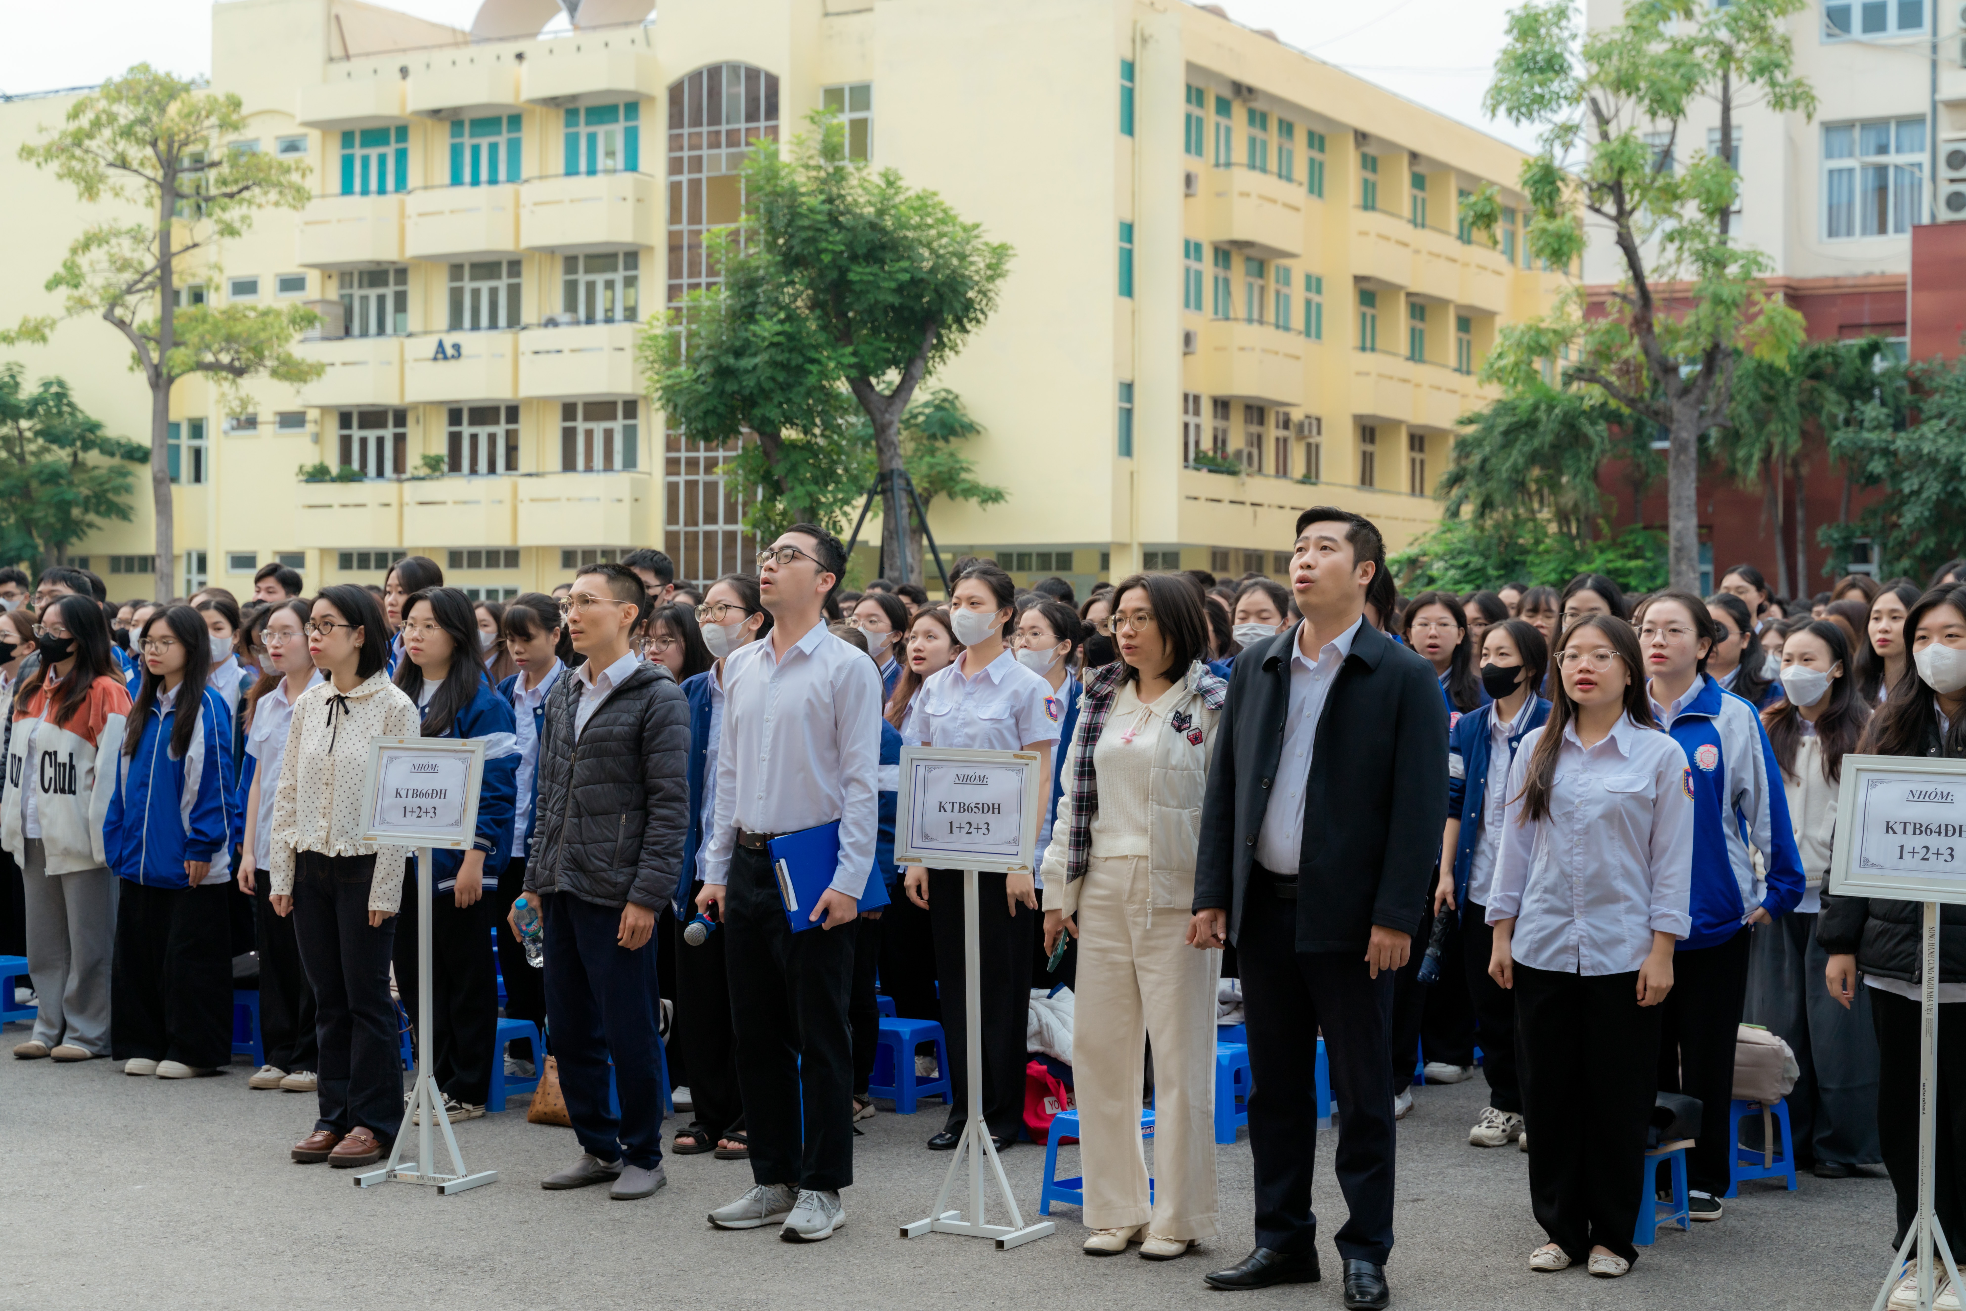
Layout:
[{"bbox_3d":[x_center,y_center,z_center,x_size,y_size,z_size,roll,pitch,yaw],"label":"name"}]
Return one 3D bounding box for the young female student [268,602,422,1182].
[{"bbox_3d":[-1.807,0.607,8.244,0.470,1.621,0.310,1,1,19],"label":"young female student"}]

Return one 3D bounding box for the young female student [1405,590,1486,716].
[{"bbox_3d":[1.503,0.607,9.409,0.450,1.632,0.300,1,1,24],"label":"young female student"}]

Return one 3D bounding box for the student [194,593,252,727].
[{"bbox_3d":[-2.796,0.582,10.638,0.450,1.590,0.310,1,1,26],"label":"student"}]

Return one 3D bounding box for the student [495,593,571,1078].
[{"bbox_3d":[-1.511,0.593,9.751,0.450,1.606,0.310,1,1,25],"label":"student"}]

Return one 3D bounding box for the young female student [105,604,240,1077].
[{"bbox_3d":[-2.699,0.609,9.654,0.490,1.561,0.330,1,1,26],"label":"young female student"}]

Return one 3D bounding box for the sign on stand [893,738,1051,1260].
[{"bbox_3d":[-0.025,0.835,7.151,0.390,1.207,0.250,1,1,29],"label":"sign on stand"}]

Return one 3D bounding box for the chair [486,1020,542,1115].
[{"bbox_3d":[-1.527,1.272,9.075,0.250,0.265,0.250,1,1,36],"label":"chair"}]

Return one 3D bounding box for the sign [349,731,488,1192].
[{"bbox_3d":[-1.509,0.826,7.853,0.375,1.198,0.270,1,1,28],"label":"sign"}]

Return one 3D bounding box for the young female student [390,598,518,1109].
[{"bbox_3d":[-1.651,0.596,8.963,0.490,1.624,0.330,1,1,28],"label":"young female student"}]

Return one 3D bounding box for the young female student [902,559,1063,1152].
[{"bbox_3d":[0.008,0.573,8.387,0.480,1.702,0.300,1,1,28],"label":"young female student"}]

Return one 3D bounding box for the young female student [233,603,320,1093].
[{"bbox_3d":[-2.285,0.604,9.503,0.450,1.585,0.310,1,1,25],"label":"young female student"}]

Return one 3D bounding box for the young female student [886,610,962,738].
[{"bbox_3d":[-0.190,0.623,9.509,0.450,1.573,0.300,1,1,30],"label":"young female student"}]

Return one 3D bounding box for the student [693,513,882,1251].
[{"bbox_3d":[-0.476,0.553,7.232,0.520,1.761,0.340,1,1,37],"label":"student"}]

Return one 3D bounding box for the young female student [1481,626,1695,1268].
[{"bbox_3d":[1.471,0.677,6.981,0.490,1.551,0.310,1,1,23],"label":"young female student"}]

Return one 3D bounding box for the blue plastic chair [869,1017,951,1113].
[{"bbox_3d":[-0.263,1.287,9.113,0.260,0.250,0.260,1,1,36],"label":"blue plastic chair"}]

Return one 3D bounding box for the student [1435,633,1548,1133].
[{"bbox_3d":[1.520,0.661,8.523,0.450,1.544,0.310,1,1,27],"label":"student"}]

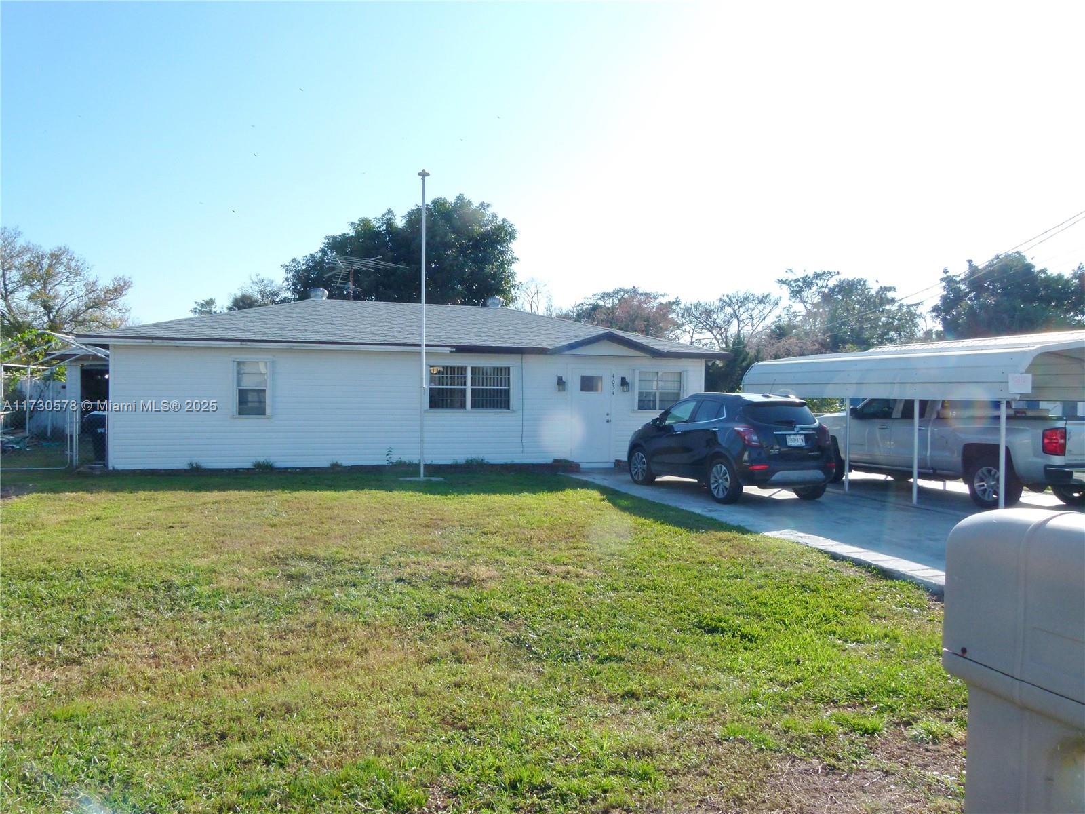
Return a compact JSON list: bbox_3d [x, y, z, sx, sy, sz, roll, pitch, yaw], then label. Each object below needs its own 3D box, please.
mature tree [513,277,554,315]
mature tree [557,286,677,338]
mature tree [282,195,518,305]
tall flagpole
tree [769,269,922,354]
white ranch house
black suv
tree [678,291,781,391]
[{"bbox_3d":[-0.599,-3.437,46.080,2.900,8.405,2.900,1,1,0],"label":"mature tree"},{"bbox_3d":[4.504,-3.107,46.075,7.066,7.871,6.500,1,1,0],"label":"mature tree"},{"bbox_3d":[-5.875,-3.836,32.091,9.658,9.604,9.000,1,1,0],"label":"mature tree"},{"bbox_3d":[-2.284,-1.592,15.000,0.230,5.909,0.230,0,1,-15],"label":"tall flagpole"},{"bbox_3d":[16.576,-3.263,43.082,8.373,8.595,7.500,1,1,0],"label":"tree"},{"bbox_3d":[-3.162,-0.686,19.714,13.033,3.864,8.237,0,1,-15],"label":"white ranch house"},{"bbox_3d":[3.047,0.620,13.592,1.790,1.658,4.277,0,1,-20],"label":"black suv"},{"bbox_3d":[10.212,-2.697,43.070,5.582,7.307,5.300,1,1,0],"label":"tree"}]

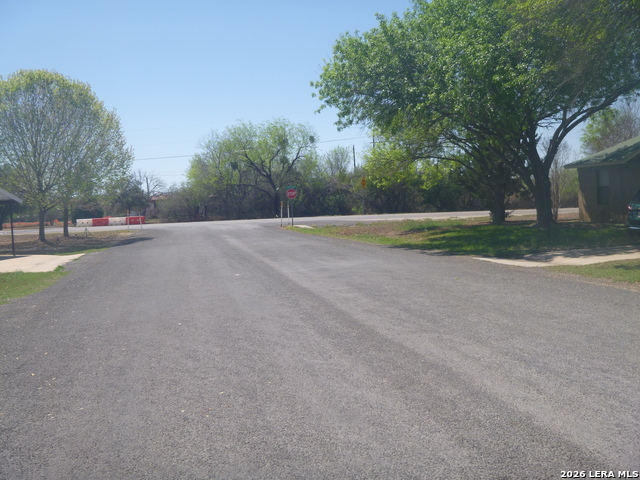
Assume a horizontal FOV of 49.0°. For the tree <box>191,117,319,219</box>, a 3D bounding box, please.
[{"bbox_3d":[-7.494,-8.049,78.000,13.600,10.700,12.000,-2,3,-5],"label":"tree"}]

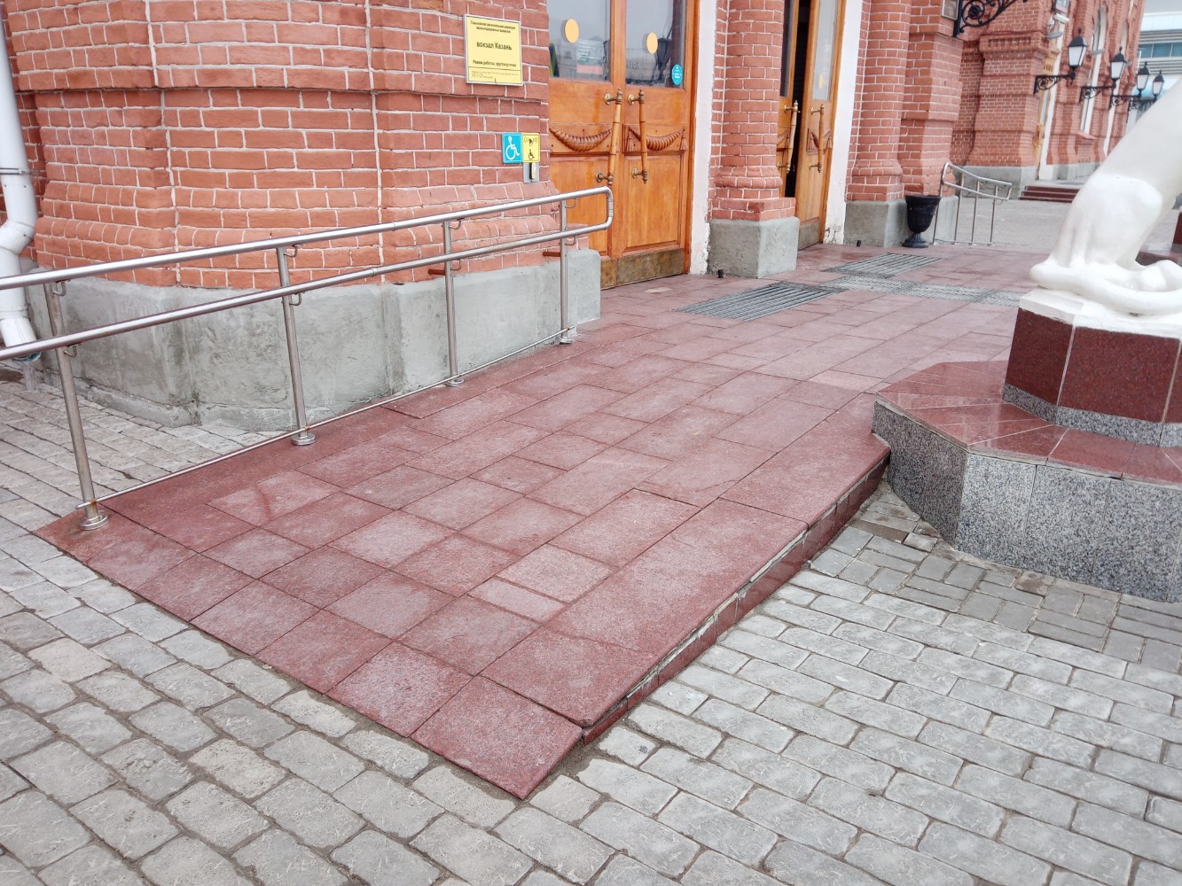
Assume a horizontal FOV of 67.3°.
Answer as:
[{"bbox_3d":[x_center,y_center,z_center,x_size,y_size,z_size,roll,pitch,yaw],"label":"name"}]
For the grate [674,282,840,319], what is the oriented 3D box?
[{"bbox_3d":[1.306,-1.052,6.601,0.605,0.030,1.702,13,22,35],"label":"grate"}]

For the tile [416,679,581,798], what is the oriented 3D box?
[{"bbox_3d":[-0.211,0.668,2.014,0.334,0.025,0.220,13,35,33],"label":"tile"}]

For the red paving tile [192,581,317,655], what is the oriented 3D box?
[{"bbox_3d":[-0.956,0.508,2.546,0.309,0.030,0.229,13,33,35],"label":"red paving tile"}]

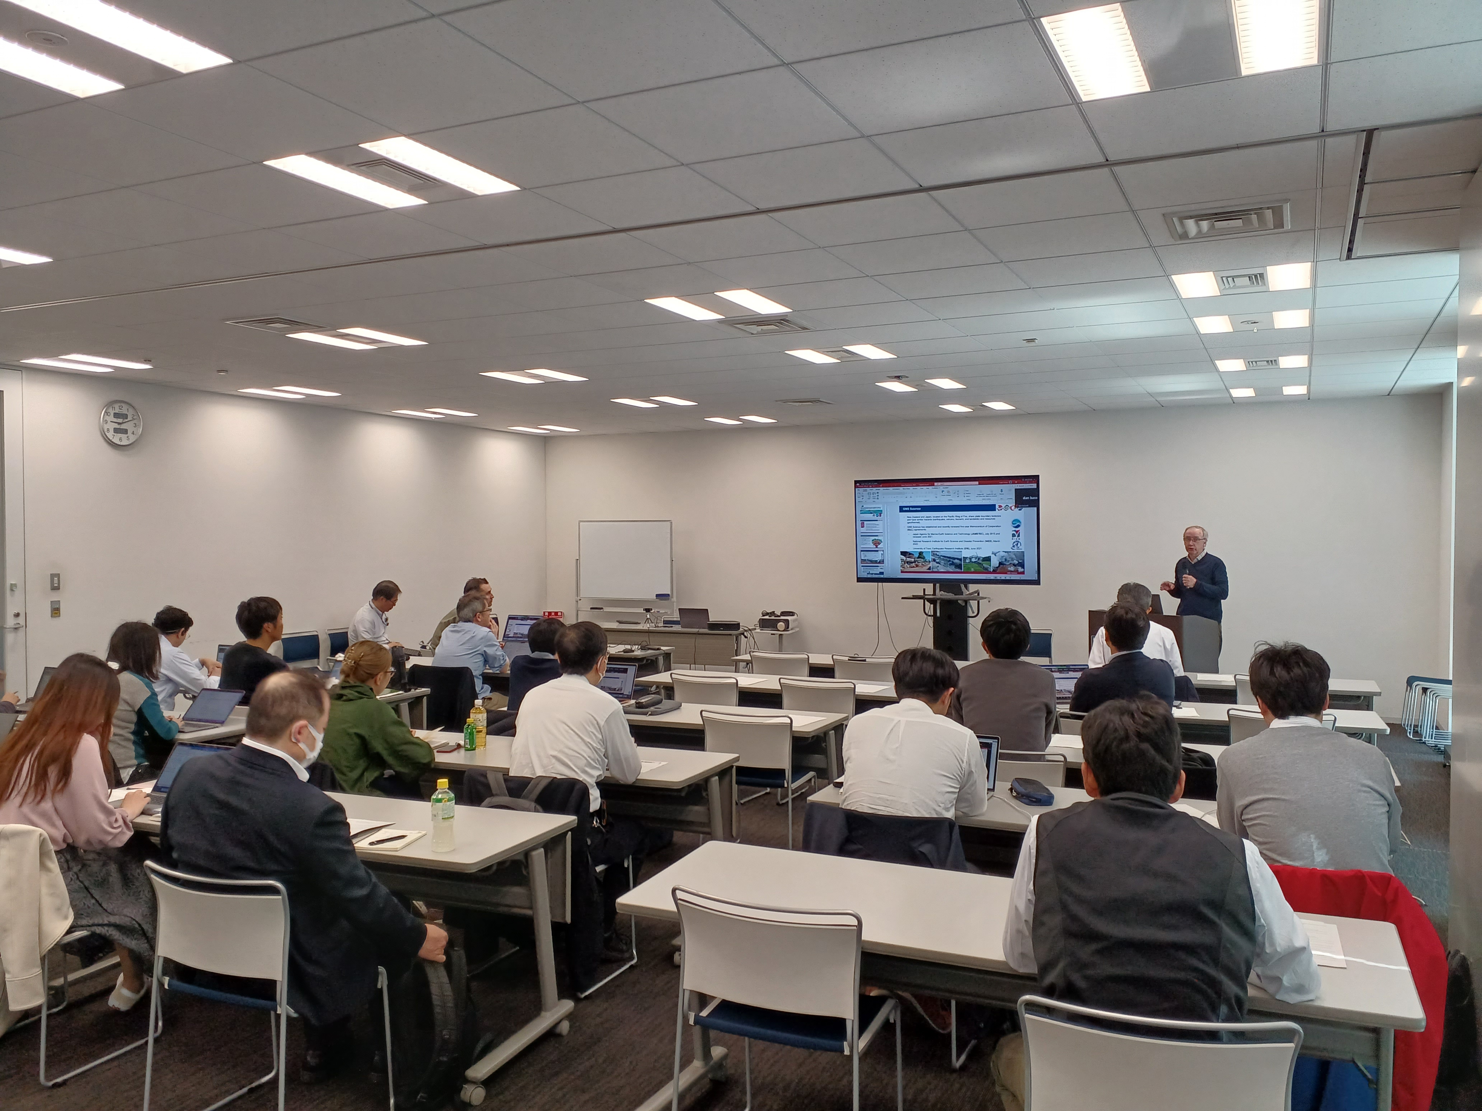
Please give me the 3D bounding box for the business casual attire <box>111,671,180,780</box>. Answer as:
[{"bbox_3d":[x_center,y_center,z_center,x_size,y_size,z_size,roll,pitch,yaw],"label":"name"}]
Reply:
[{"bbox_3d":[-2.715,0.753,5.219,0.430,0.530,0.400,1,1,26],"label":"business casual attire"}]

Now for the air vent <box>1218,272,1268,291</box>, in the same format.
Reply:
[{"bbox_3d":[2.362,-1.288,5.431,0.206,0.040,0.320,0,1,26],"label":"air vent"}]

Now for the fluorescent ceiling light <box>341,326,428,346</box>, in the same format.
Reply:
[{"bbox_3d":[-2.152,-1.326,6.958,0.185,0.050,0.605,0,1,26],"label":"fluorescent ceiling light"}]

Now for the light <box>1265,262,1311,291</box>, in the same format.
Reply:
[{"bbox_3d":[2.564,-1.306,5.398,0.180,0.040,0.575,0,1,26],"label":"light"}]

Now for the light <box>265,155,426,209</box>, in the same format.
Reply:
[{"bbox_3d":[-1.431,-1.349,4.184,0.195,0.060,0.635,1,1,26],"label":"light"}]

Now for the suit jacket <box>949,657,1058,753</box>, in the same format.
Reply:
[{"bbox_3d":[1.074,0.705,4.737,0.450,0.580,0.340,0,1,26],"label":"suit jacket"}]

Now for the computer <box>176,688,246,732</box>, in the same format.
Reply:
[{"bbox_3d":[-2.606,0.743,5.557,0.305,0.170,0.315,0,1,26],"label":"computer"}]

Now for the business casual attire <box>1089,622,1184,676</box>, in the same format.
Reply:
[{"bbox_3d":[2.501,0.691,7.317,0.560,0.580,0.380,0,1,26],"label":"business casual attire"}]

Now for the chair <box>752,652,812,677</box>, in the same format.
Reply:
[{"bbox_3d":[0.373,1.101,8.552,0.490,0.765,0.490,0,1,26],"label":"chair"}]

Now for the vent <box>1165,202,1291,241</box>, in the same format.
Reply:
[{"bbox_3d":[1.853,-1.269,4.390,0.428,0.040,0.445,0,1,26],"label":"vent"}]

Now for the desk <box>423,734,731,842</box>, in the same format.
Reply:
[{"bbox_3d":[-0.917,1.196,4.934,1.800,0.720,0.610,0,1,24],"label":"desk"}]

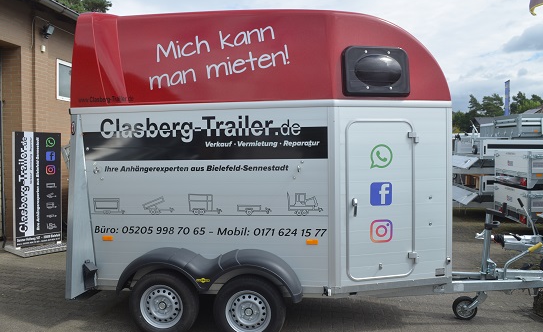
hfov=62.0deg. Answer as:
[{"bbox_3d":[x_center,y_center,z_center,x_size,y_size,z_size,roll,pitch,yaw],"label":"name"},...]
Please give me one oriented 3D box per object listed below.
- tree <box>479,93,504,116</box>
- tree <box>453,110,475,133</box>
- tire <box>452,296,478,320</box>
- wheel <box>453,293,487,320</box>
[{"bbox_3d":[31.802,-5.303,65.129,4.000,10.551,4.000,0,1,0],"label":"tree"},{"bbox_3d":[24.525,-3.491,58.089,3.800,7.273,3.800,0,1,0],"label":"tree"},{"bbox_3d":[1.847,1.357,4.300,0.225,0.225,0.070,0,1,11],"label":"tire"},{"bbox_3d":[1.885,1.339,4.300,0.310,0.265,0.095,0,1,11],"label":"wheel"}]

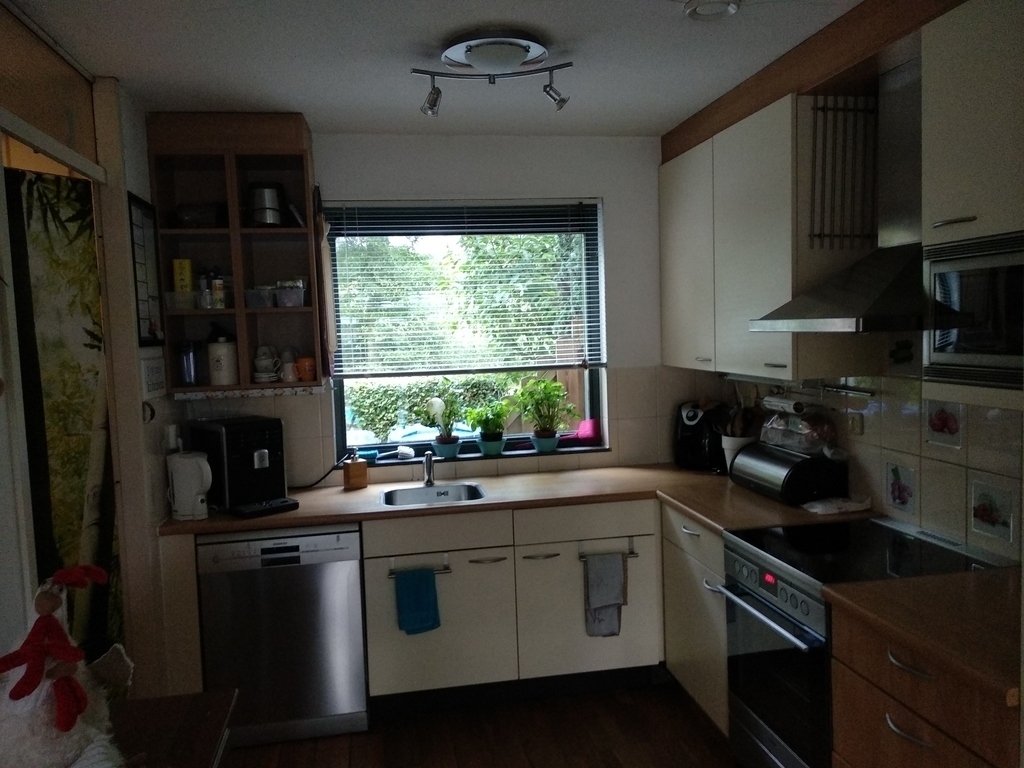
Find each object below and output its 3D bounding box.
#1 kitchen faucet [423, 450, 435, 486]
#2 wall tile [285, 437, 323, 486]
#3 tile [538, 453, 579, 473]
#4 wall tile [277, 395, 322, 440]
[{"bbox_3d":[-0.372,0.388,3.459,0.056,0.152,0.169,-2,4,-10],"label":"kitchen faucet"},{"bbox_3d":[-0.970,0.361,3.540,0.200,0.232,0.012,-2,4,-10],"label":"wall tile"},{"bbox_3d":[0.231,0.387,3.763,0.200,0.075,0.012,-2,4,-10],"label":"tile"},{"bbox_3d":[-0.978,0.116,3.522,0.200,0.254,0.012,-2,4,-10],"label":"wall tile"}]

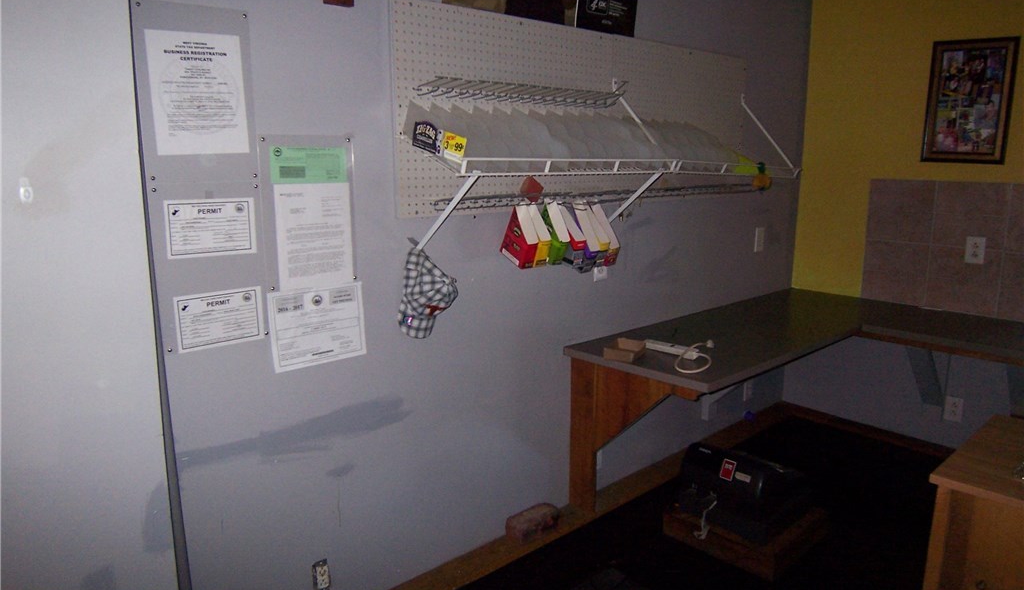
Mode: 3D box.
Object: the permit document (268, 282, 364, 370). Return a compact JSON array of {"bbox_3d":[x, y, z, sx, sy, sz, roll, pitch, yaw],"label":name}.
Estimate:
[{"bbox_3d":[-0.542,0.088,1.926,0.278,0.218,0.010,-9,14,-40],"label":"permit document"}]

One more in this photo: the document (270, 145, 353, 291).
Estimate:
[{"bbox_3d":[-0.542,-0.207,1.869,0.216,0.390,0.010,-9,14,-40],"label":"document"}]

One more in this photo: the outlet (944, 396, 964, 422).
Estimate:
[{"bbox_3d":[2.063,0.535,3.175,0.012,0.115,0.071,-9,14,-40],"label":"outlet"}]

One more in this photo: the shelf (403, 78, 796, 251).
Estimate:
[{"bbox_3d":[0.455,-0.501,2.472,1.810,0.565,0.310,-9,14,-40],"label":"shelf"}]

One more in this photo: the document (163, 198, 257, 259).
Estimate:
[{"bbox_3d":[-0.746,-0.167,1.697,0.216,0.140,0.010,-9,14,-40],"label":"document"}]

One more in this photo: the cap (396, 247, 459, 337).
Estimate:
[{"bbox_3d":[-0.254,0.000,2.029,0.140,0.260,0.170,7,13,33],"label":"cap"}]

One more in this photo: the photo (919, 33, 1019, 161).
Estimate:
[{"bbox_3d":[1.989,-0.840,2.974,0.025,0.525,0.335,-9,14,-40],"label":"photo"}]

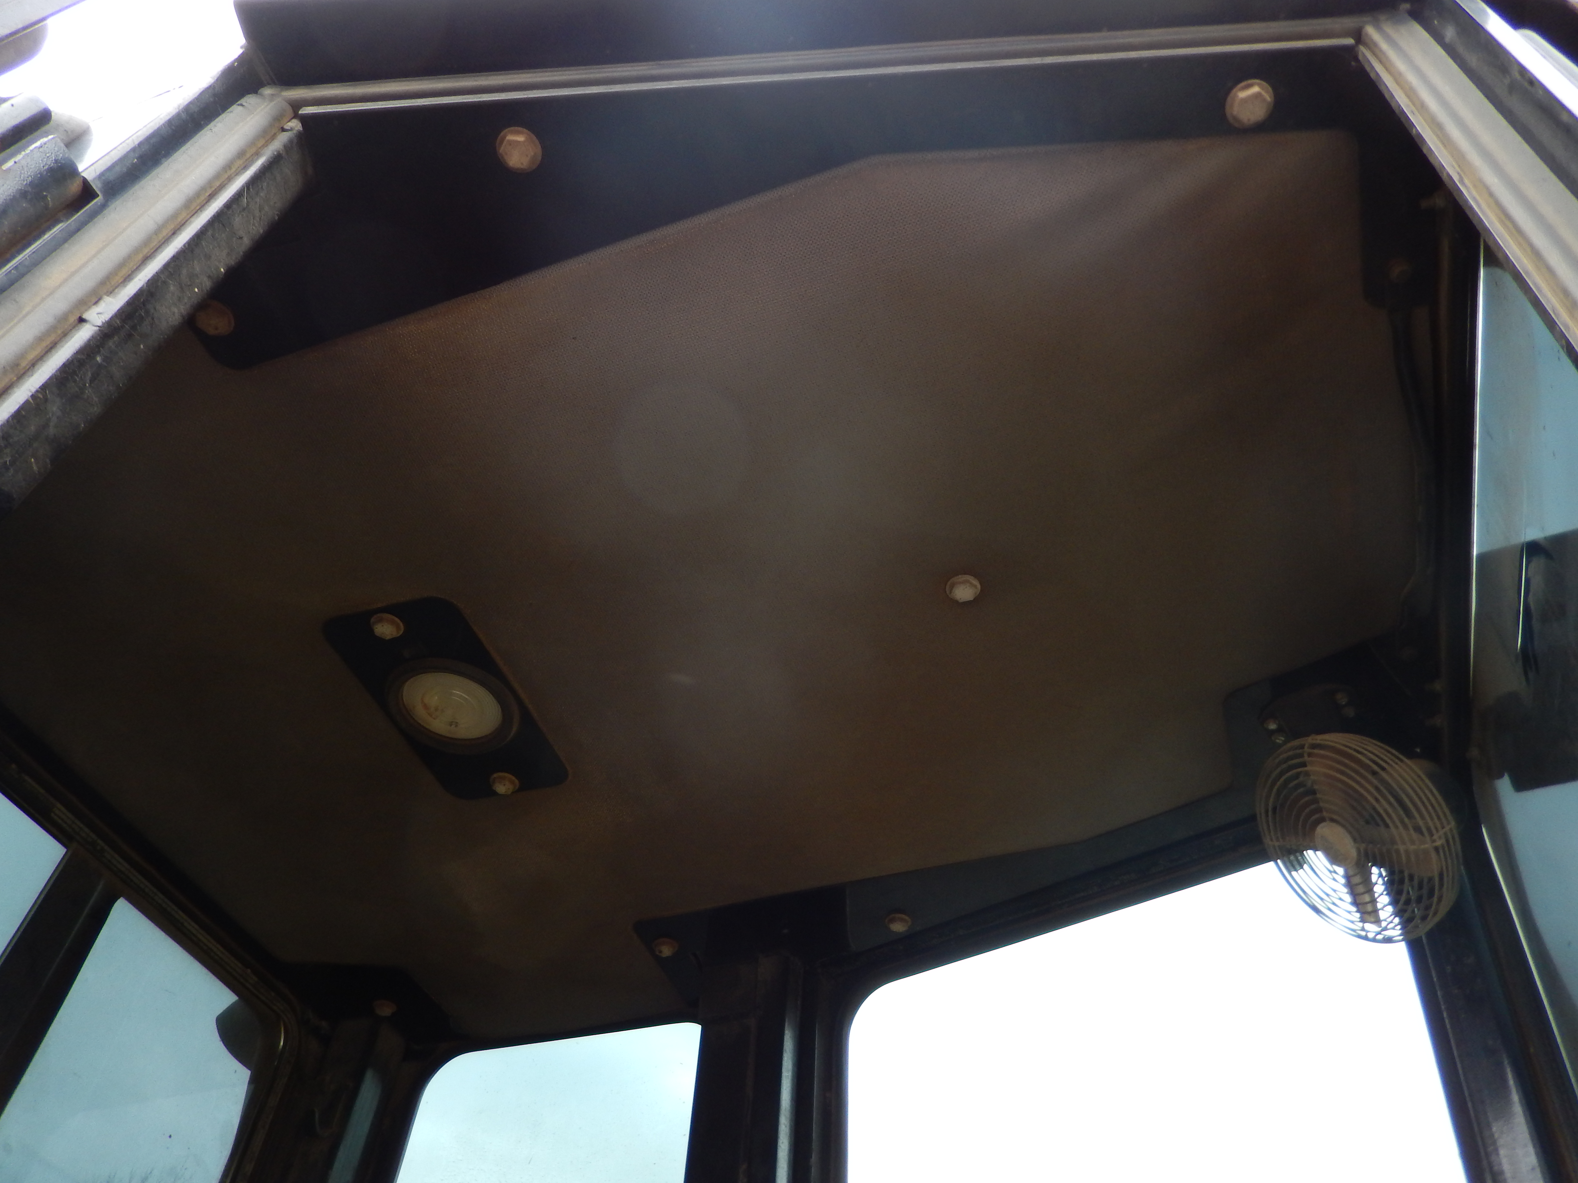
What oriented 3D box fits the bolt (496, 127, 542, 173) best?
[{"bbox_3d":[-0.183,-0.298,0.772,0.030,0.010,0.030,5,-50,0],"label":"bolt"}]

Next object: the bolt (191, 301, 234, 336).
[{"bbox_3d":[-0.438,-0.207,0.868,0.030,0.010,0.030,5,-50,0],"label":"bolt"}]

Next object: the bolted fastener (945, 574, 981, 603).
[{"bbox_3d":[0.152,-0.001,0.995,0.030,0.010,0.030,5,-50,0],"label":"bolted fastener"}]

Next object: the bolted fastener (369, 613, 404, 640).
[{"bbox_3d":[-0.376,0.033,1.064,0.030,0.010,0.030,5,-50,0],"label":"bolted fastener"}]

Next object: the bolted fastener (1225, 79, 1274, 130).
[{"bbox_3d":[0.294,-0.310,0.726,0.030,0.010,0.030,5,-50,0],"label":"bolted fastener"}]

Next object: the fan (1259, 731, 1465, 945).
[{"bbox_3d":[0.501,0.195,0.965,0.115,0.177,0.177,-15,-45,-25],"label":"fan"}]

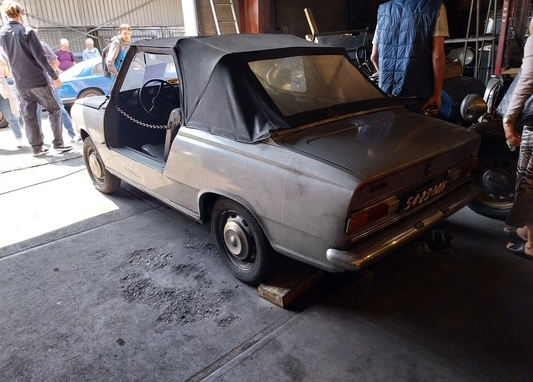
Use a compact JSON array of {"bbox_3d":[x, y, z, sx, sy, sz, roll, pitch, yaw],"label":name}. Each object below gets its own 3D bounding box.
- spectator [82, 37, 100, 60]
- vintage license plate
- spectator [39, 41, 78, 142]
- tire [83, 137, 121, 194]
[{"bbox_3d":[-3.929,-2.655,9.191,0.500,1.640,0.360,-8,21,-17],"label":"spectator"},{"bbox_3d":[0.848,0.026,2.157,0.470,0.105,0.020,-18,35,-38],"label":"vintage license plate"},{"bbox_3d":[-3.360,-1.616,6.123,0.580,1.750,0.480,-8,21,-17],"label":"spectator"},{"bbox_3d":[-1.635,-0.276,4.022,0.150,0.575,0.575,-20,27,-41],"label":"tire"}]

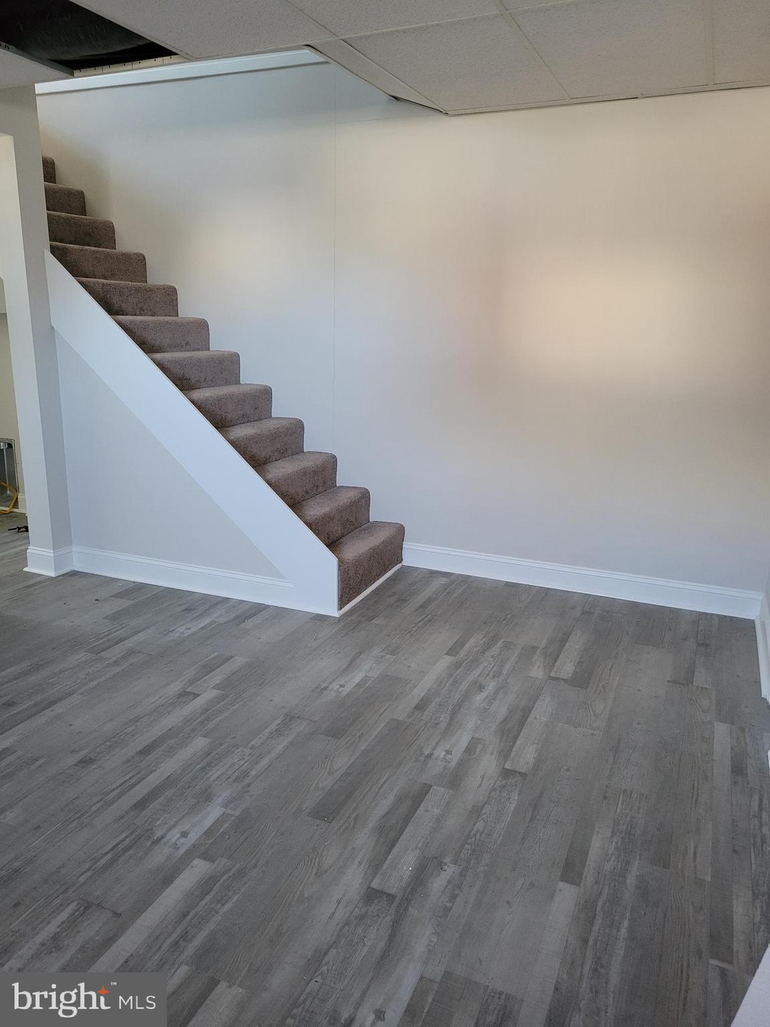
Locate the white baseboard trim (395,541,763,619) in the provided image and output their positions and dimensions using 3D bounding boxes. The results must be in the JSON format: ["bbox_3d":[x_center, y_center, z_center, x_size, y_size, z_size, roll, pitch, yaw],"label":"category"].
[{"bbox_3d":[0.973,0.344,4.153,1.883,0.141,0.026,7,16,22],"label":"white baseboard trim"}]

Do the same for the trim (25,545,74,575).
[{"bbox_3d":[-1.892,0.250,4.333,0.262,0.144,0.143,7,16,22],"label":"trim"}]

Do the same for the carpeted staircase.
[{"bbox_3d":[-1.241,-0.888,4.324,2.614,2.367,0.856,7,16,22],"label":"carpeted staircase"}]

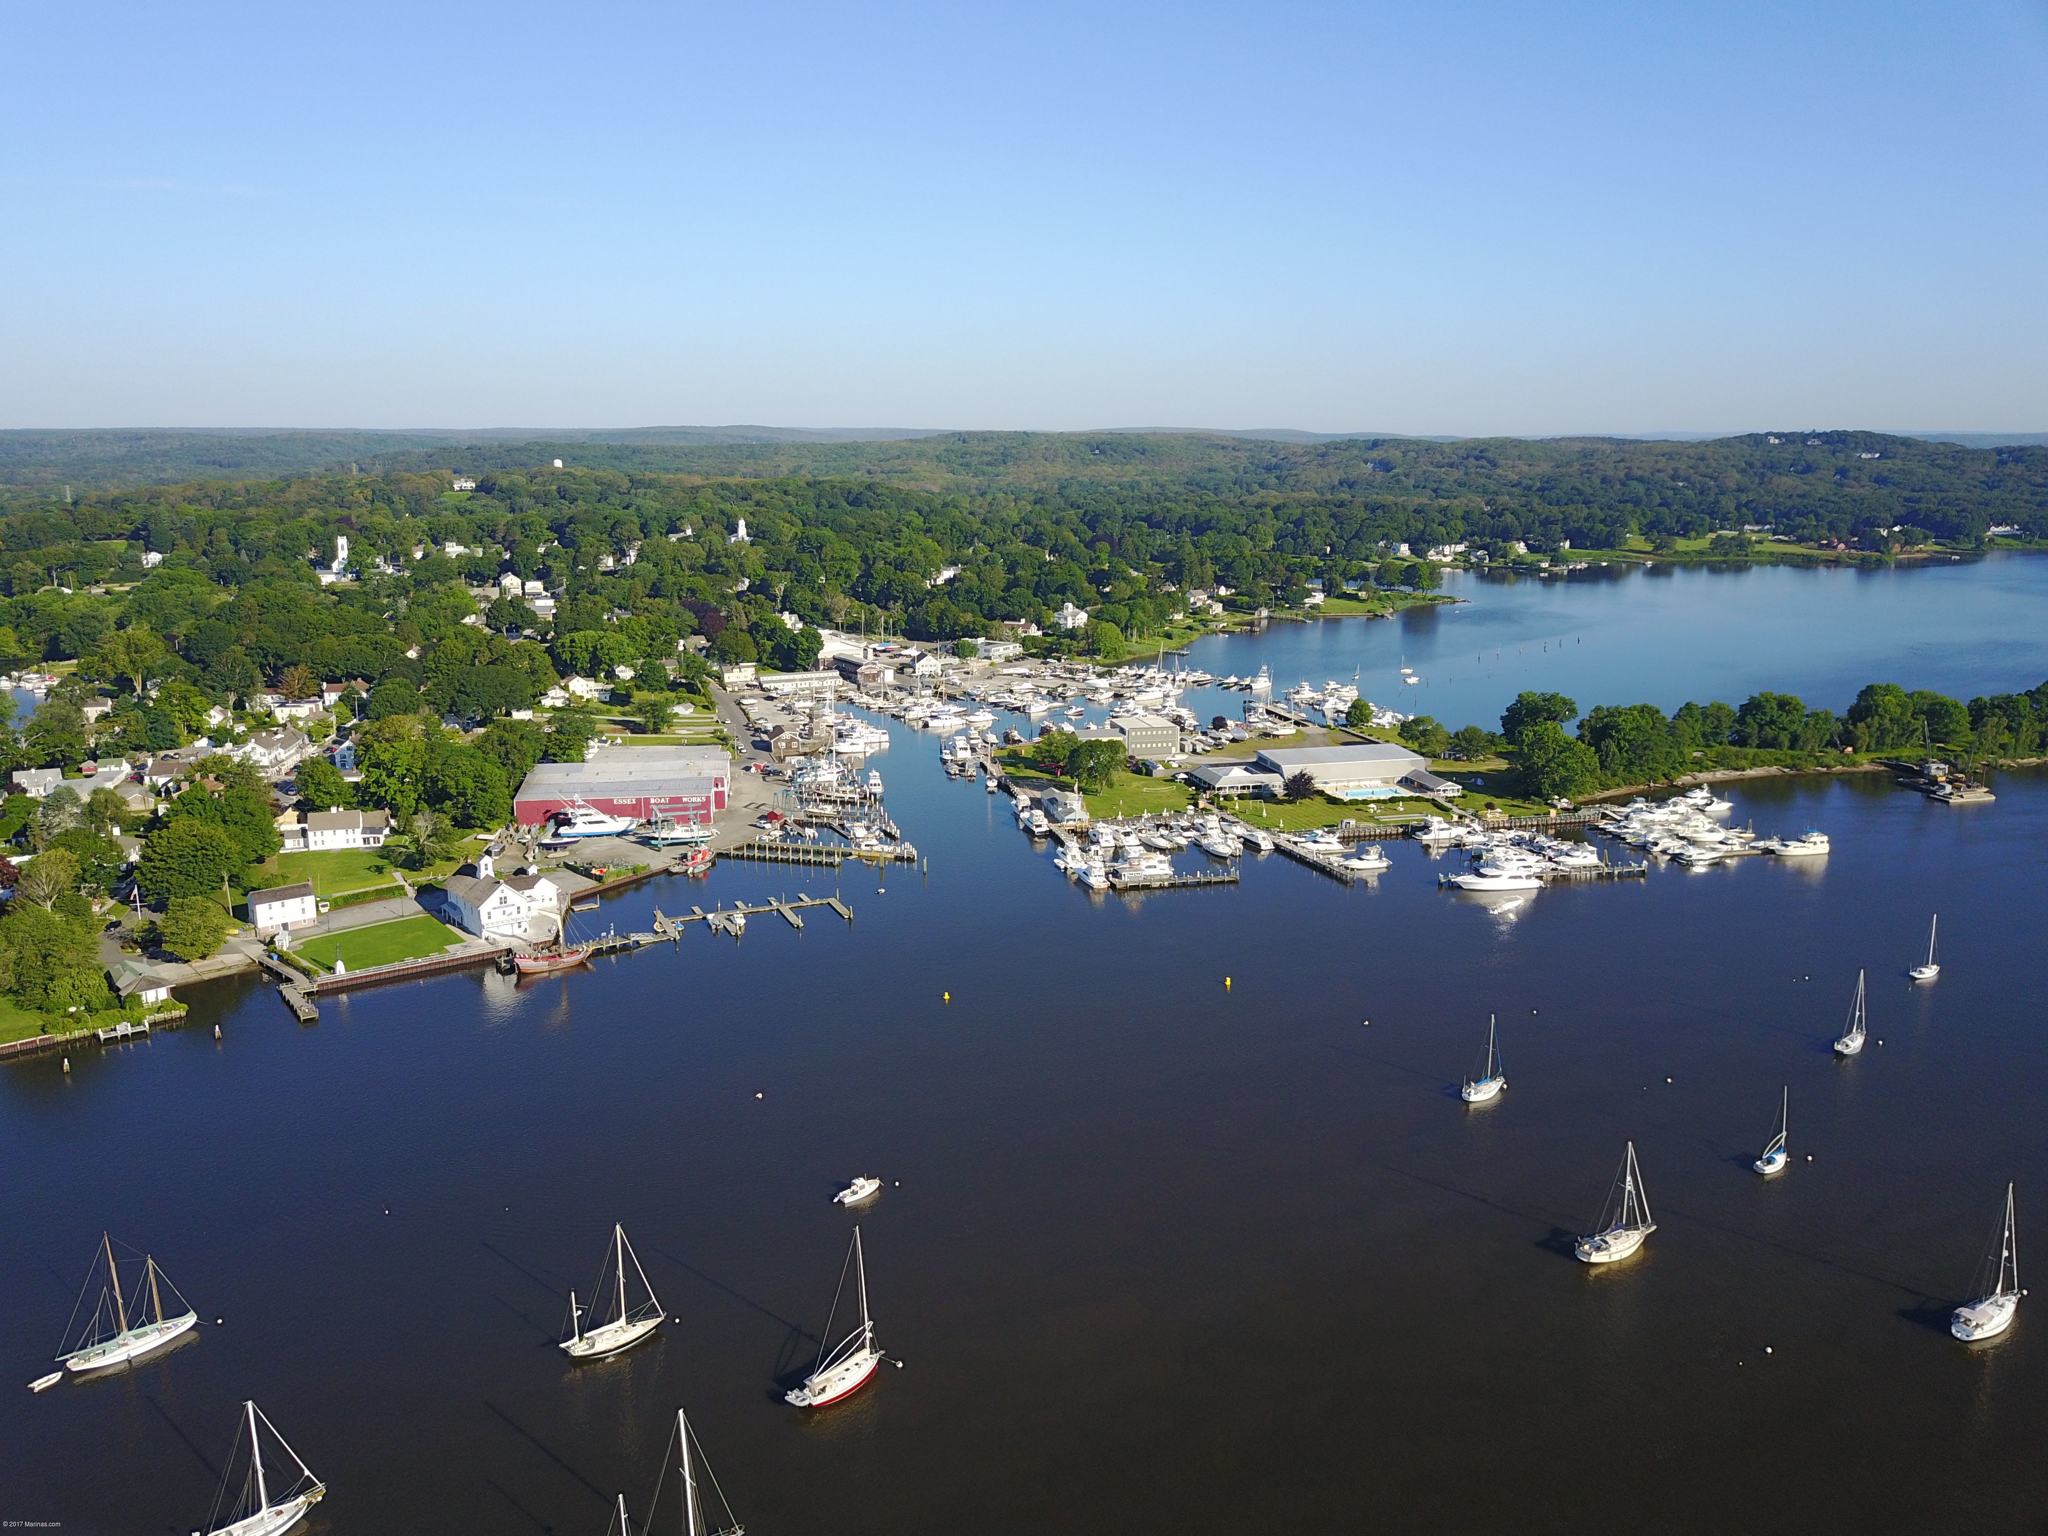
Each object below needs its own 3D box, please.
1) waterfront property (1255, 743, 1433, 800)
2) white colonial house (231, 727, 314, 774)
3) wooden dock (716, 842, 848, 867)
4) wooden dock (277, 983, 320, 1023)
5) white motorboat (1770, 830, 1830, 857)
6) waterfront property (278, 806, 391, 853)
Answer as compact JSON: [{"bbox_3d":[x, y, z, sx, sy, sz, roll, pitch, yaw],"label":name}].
[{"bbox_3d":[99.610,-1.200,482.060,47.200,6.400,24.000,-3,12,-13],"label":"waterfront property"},{"bbox_3d":[-235.290,-5.880,478.060,14.500,10.500,29.000,-1,12,-3],"label":"white colonial house"},{"bbox_3d":[-60.710,21.470,391.940,32.500,3.100,9.500,3,12,14],"label":"wooden dock"},{"bbox_3d":[-136.070,44.060,288.460,2.800,2.000,19.000,-9,15,-35],"label":"wooden dock"},{"bbox_3d":[201.950,18.990,400.000,14.400,5.900,4.500,-1,12,-7],"label":"white motorboat"},{"bbox_3d":[-164.838,14.244,369.251,24.000,8.800,10.000,-3,13,-15],"label":"waterfront property"}]

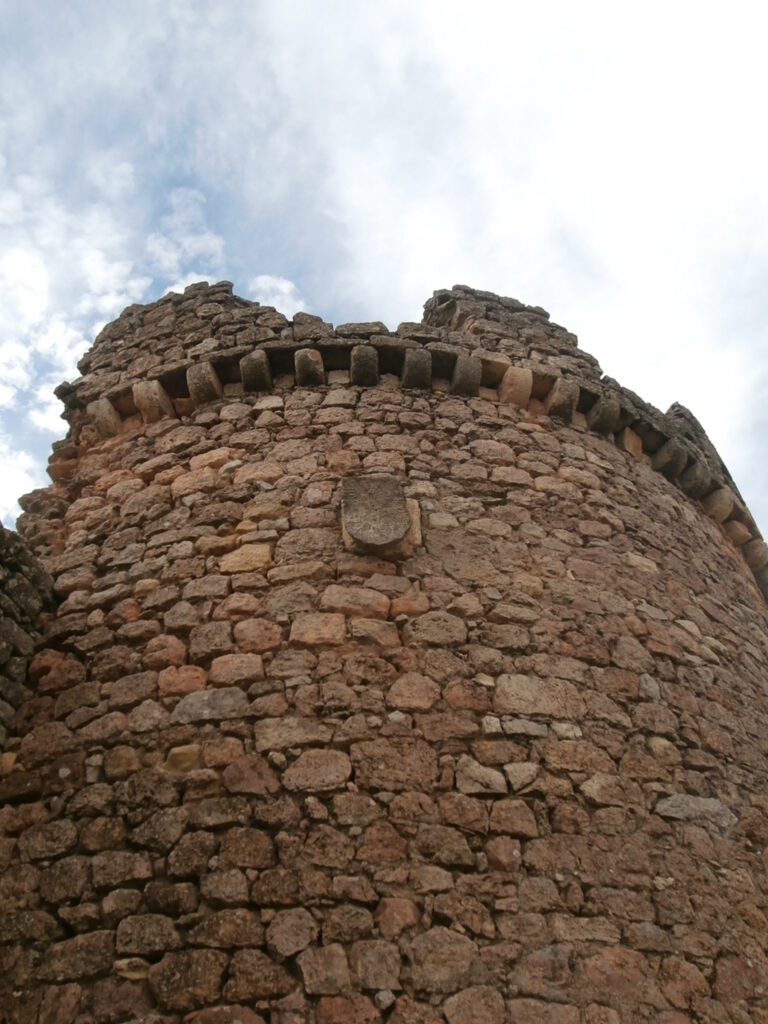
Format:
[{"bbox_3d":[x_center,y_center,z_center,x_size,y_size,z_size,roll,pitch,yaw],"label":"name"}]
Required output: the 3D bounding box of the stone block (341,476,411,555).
[{"bbox_3d":[-0.071,0.069,7.777,0.585,0.760,0.200,1,-40,-1],"label":"stone block"}]

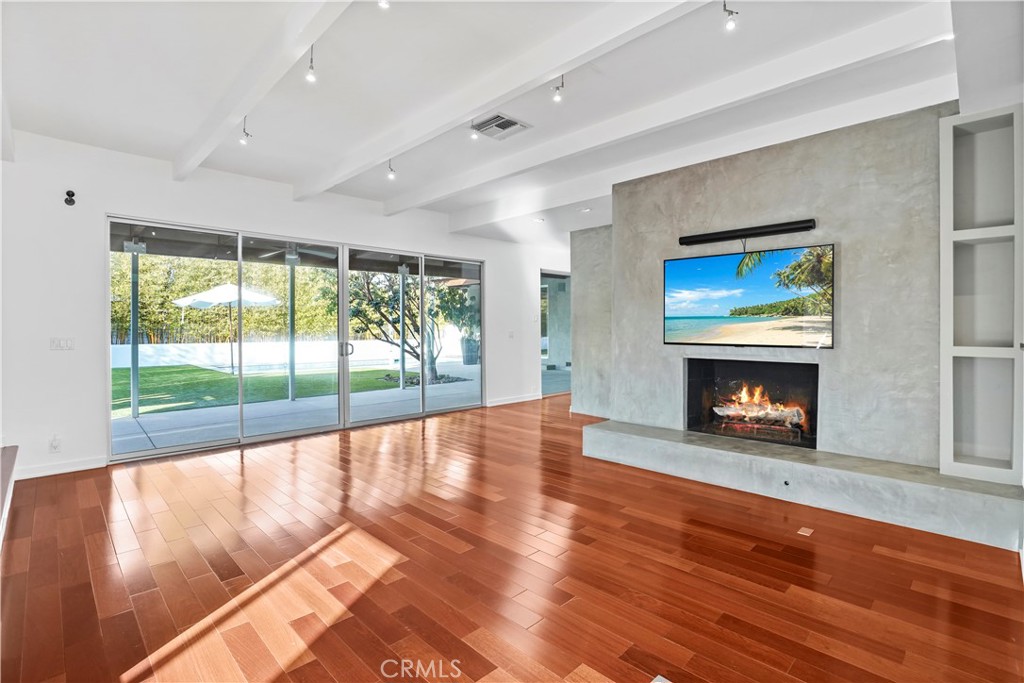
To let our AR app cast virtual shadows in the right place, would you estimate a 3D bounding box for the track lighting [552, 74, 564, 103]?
[{"bbox_3d":[0.288,-1.567,2.819,0.070,0.168,0.070,0,1,-6],"label":"track lighting"}]

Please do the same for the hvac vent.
[{"bbox_3d":[-0.099,-1.844,3.912,0.390,0.040,0.390,1,1,43],"label":"hvac vent"}]

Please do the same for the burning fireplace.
[{"bbox_3d":[2.239,0.525,4.230,1.078,0.708,0.420,1,1,43],"label":"burning fireplace"}]

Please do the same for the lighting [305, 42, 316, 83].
[{"bbox_3d":[-1.110,-1.541,2.513,0.070,0.210,0.070,0,1,24],"label":"lighting"}]

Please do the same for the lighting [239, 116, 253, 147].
[{"bbox_3d":[-1.970,-1.556,3.364,0.085,0.212,0.085,1,1,30],"label":"lighting"}]

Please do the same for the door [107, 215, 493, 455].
[{"bbox_3d":[-2.205,-0.054,6.114,4.836,2.368,0.130,-1,1,-45],"label":"door"}]

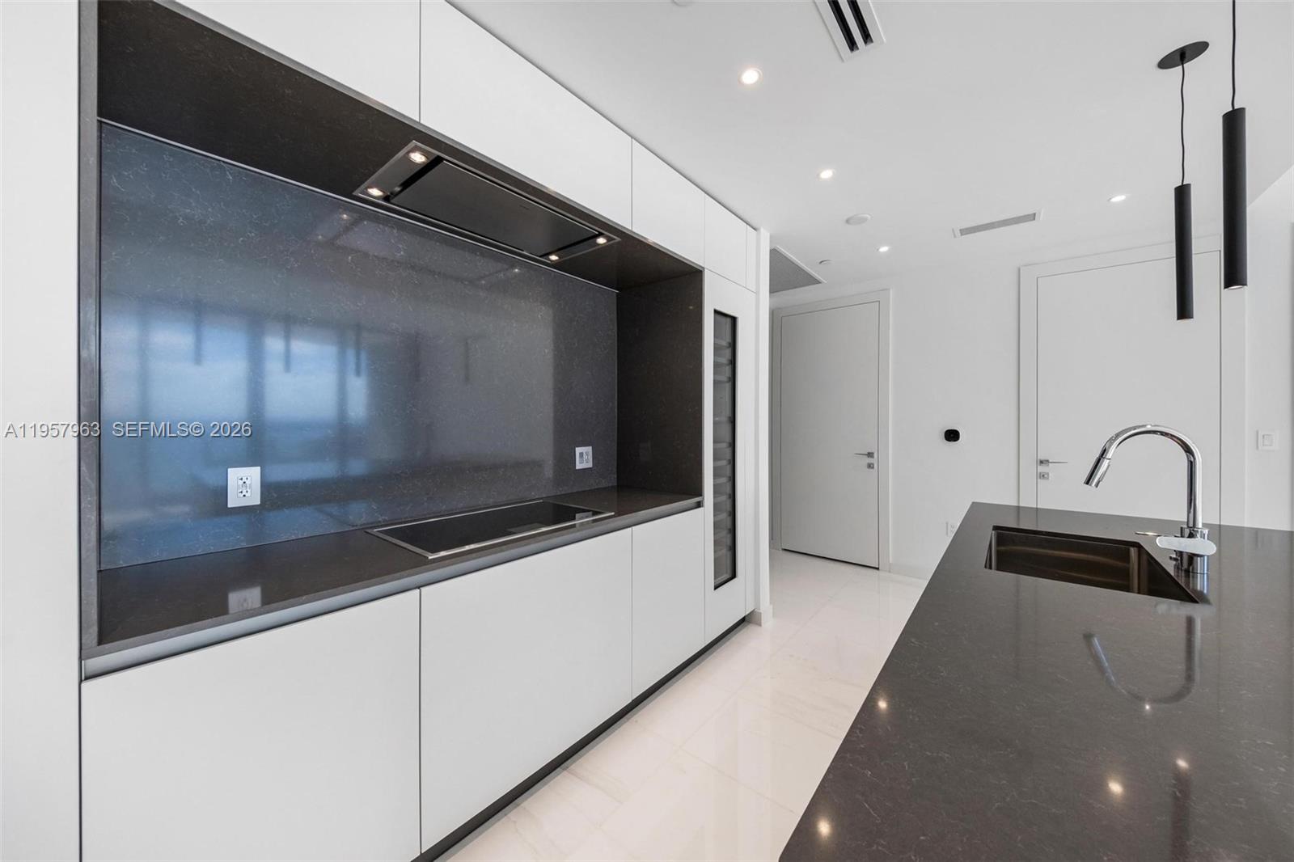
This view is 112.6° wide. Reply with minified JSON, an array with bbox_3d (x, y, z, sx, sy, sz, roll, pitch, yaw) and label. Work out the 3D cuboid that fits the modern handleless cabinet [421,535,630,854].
[{"bbox_3d":[-0.596,0.843,1.821,0.600,0.782,0.927,0,1,40],"label":"modern handleless cabinet"}]

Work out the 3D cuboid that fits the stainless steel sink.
[{"bbox_3d":[1.352,0.518,1.379,0.410,0.225,0.678,0,1,40],"label":"stainless steel sink"}]

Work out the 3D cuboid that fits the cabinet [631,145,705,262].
[{"bbox_3d":[-0.090,-1.140,2.400,0.580,0.423,0.611,0,1,40],"label":"cabinet"}]

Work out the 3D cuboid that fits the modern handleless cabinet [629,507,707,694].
[{"bbox_3d":[-0.097,0.829,2.407,0.600,0.782,0.612,0,1,40],"label":"modern handleless cabinet"}]

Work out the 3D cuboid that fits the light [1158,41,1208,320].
[{"bbox_3d":[1.905,-0.865,1.531,0.126,0.940,0.126,0,1,40],"label":"light"}]

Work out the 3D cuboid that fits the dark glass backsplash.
[{"bbox_3d":[-0.880,-0.263,2.053,0.025,1.288,2.116,0,1,40],"label":"dark glass backsplash"}]

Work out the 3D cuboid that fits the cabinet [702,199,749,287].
[{"bbox_3d":[0.270,-1.150,2.821,0.580,0.418,0.495,0,1,40],"label":"cabinet"}]

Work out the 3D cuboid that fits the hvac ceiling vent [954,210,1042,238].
[{"bbox_3d":[2.302,-1.360,2.844,0.439,0.025,0.185,0,1,40],"label":"hvac ceiling vent"}]

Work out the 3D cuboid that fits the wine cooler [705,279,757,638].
[{"bbox_3d":[0.275,0.134,2.843,0.600,2.147,0.535,0,1,40],"label":"wine cooler"}]

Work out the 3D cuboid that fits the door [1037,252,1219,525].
[{"bbox_3d":[3.236,0.073,2.949,0.837,2.392,0.050,0,1,40],"label":"door"}]

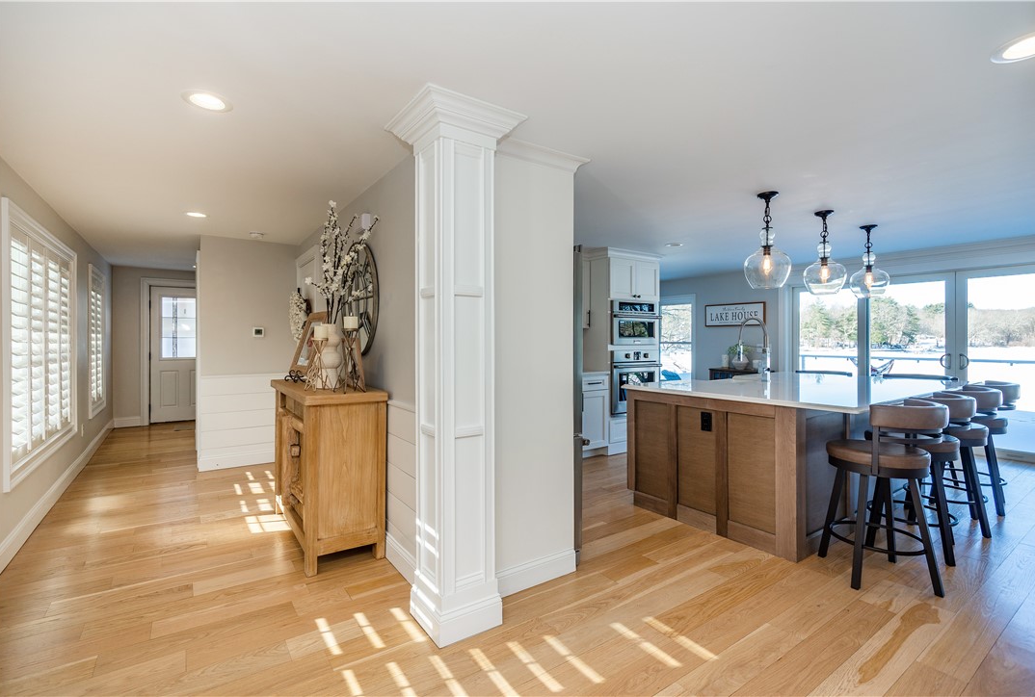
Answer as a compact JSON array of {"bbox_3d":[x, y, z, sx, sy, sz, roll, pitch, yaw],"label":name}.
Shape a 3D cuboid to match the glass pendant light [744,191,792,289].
[{"bbox_3d":[1.788,-0.764,3.325,0.335,0.679,0.335,-1,1,-35],"label":"glass pendant light"}]

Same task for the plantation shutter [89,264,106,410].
[{"bbox_3d":[-4.973,-0.084,5.524,0.080,1.600,1.180,-1,1,-35],"label":"plantation shutter"}]

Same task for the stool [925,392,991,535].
[{"bbox_3d":[2.992,0.746,3.255,0.540,0.945,0.555,0,1,-36],"label":"stool"}]

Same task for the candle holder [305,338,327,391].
[{"bbox_3d":[-1.176,0.094,2.769,0.165,0.314,0.165,-1,1,-35],"label":"candle holder"}]

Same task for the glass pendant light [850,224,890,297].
[{"bbox_3d":[3.109,-0.762,4.146,0.285,0.645,0.285,0,1,-36],"label":"glass pendant light"}]

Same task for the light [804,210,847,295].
[{"bbox_3d":[2.434,-0.757,3.697,0.285,0.645,0.285,0,1,-36],"label":"light"}]

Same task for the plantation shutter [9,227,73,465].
[{"bbox_3d":[-3.453,-0.033,3.429,0.055,1.440,1.850,0,1,-36],"label":"plantation shutter"}]

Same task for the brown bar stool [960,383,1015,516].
[{"bbox_3d":[3.578,0.759,3.667,0.540,0.940,0.540,-1,1,-35],"label":"brown bar stool"}]

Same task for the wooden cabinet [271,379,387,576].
[{"bbox_3d":[-1.275,0.725,3.034,0.435,0.970,1.165,0,1,-36],"label":"wooden cabinet"}]

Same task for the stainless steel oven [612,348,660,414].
[{"bbox_3d":[1.235,0.365,5.681,0.770,0.735,0.620,-1,1,-35],"label":"stainless steel oven"}]

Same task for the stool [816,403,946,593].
[{"bbox_3d":[1.946,0.754,2.505,0.540,0.945,0.555,0,1,-36],"label":"stool"}]

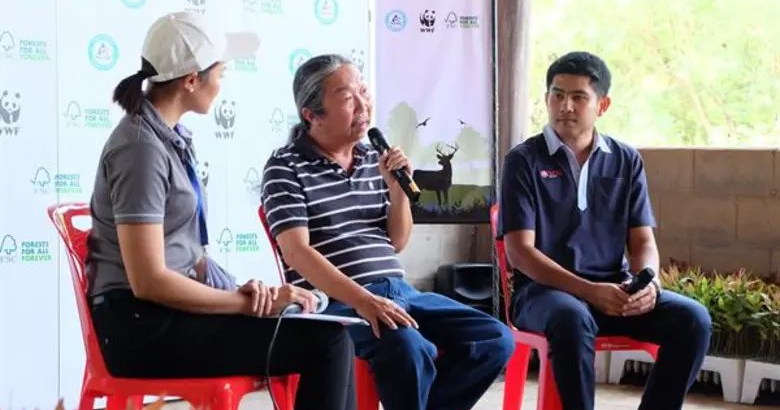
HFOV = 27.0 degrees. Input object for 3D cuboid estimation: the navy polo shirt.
[{"bbox_3d":[0.545,0.010,4.750,0.480,0.480,0.280,0,-2,-13],"label":"navy polo shirt"}]

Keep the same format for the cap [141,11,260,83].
[{"bbox_3d":[-0.448,-0.368,3.800,0.270,0.150,0.180,-13,5,-21],"label":"cap"}]

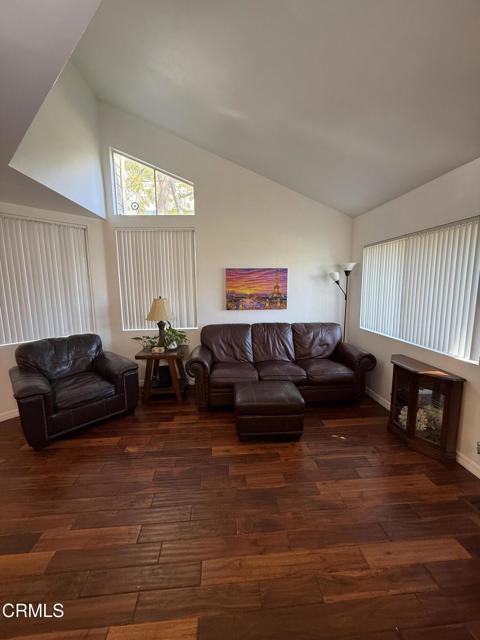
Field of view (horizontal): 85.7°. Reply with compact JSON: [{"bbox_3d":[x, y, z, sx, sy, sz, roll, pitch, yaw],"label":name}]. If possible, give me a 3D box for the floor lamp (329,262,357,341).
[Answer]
[{"bbox_3d":[1.498,0.084,3.783,0.380,1.800,0.280,-1,8,-4],"label":"floor lamp"}]

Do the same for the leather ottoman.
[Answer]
[{"bbox_3d":[0.286,0.930,2.702,0.660,0.440,0.540,-1,8,1],"label":"leather ottoman"}]

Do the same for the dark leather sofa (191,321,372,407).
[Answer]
[{"bbox_3d":[0.509,0.550,3.528,2.300,0.970,0.880,-1,8,-2],"label":"dark leather sofa"}]

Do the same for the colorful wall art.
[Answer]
[{"bbox_3d":[0.262,-0.445,3.829,0.910,0.620,0.035,-1,8,-4],"label":"colorful wall art"}]

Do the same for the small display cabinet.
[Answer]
[{"bbox_3d":[1.674,0.797,2.504,0.260,0.717,0.790,-1,8,-4],"label":"small display cabinet"}]

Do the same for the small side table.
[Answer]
[{"bbox_3d":[-1.024,0.737,3.571,0.610,0.630,0.570,-1,8,-4],"label":"small side table"}]

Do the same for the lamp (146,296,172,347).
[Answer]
[{"bbox_3d":[-1.073,0.055,3.548,0.360,0.730,0.360,-1,8,-4],"label":"lamp"}]

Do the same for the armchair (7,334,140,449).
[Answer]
[{"bbox_3d":[-1.902,0.693,3.004,0.900,0.890,1.100,6,10,43],"label":"armchair"}]

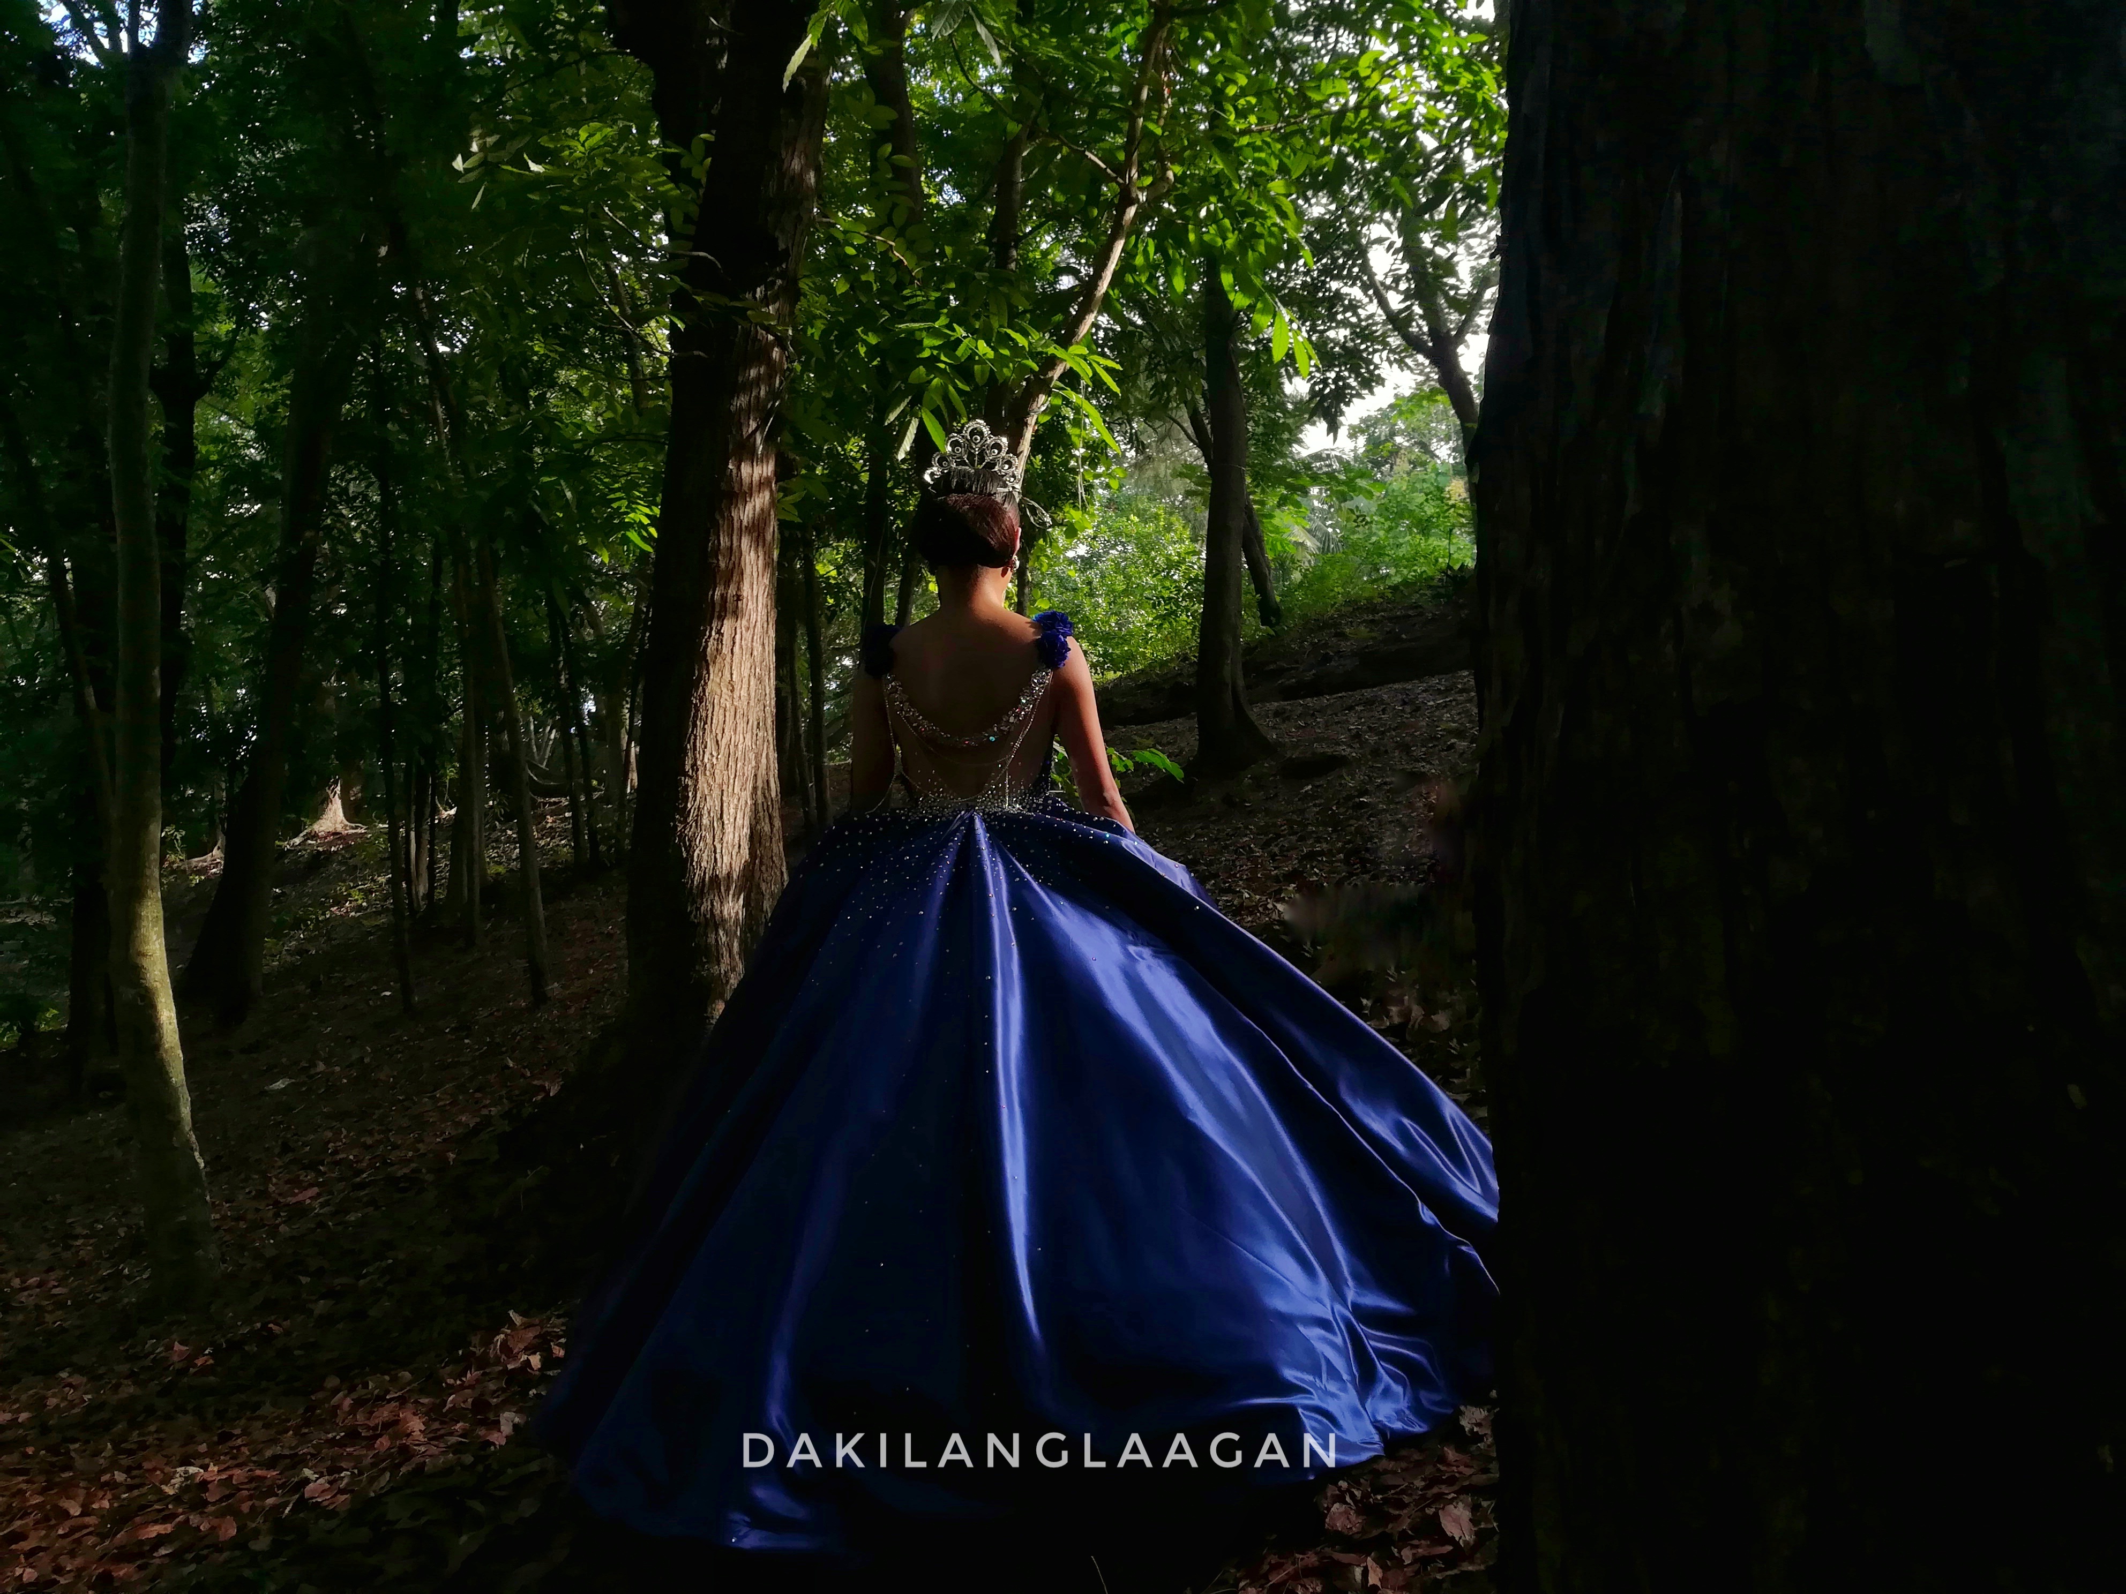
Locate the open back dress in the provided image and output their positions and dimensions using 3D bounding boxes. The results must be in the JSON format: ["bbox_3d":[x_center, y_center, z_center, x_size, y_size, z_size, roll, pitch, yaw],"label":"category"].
[{"bbox_3d":[-0.030,0.350,2.740,1.600,1.360,1.250,0,3,0],"label":"open back dress"}]

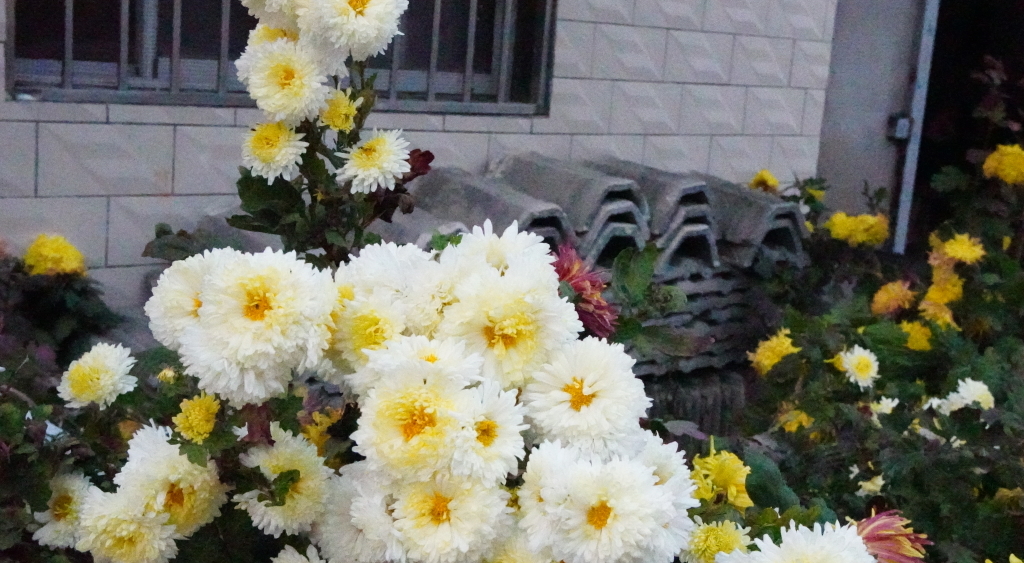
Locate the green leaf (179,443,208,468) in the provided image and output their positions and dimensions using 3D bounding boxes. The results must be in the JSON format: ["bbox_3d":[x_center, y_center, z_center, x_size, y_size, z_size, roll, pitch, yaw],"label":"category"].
[{"bbox_3d":[-0.248,0.136,1.090,0.024,0.024,0.009,2,-32,-12],"label":"green leaf"}]

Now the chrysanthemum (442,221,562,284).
[{"bbox_3d":[-0.010,-0.012,1.130,0.096,0.079,0.053,4,-30,-1],"label":"chrysanthemum"}]

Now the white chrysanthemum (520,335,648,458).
[{"bbox_3d":[0.056,0.087,1.050,0.096,0.092,0.060,7,-8,11],"label":"white chrysanthemum"}]

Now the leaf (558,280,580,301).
[{"bbox_3d":[0.045,0.008,1.100,0.020,0.024,0.008,7,-16,10],"label":"leaf"}]

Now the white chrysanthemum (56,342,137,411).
[{"bbox_3d":[-0.343,0.078,1.150,0.066,0.058,0.036,10,-5,25],"label":"white chrysanthemum"}]

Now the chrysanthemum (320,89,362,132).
[{"bbox_3d":[-0.146,-0.146,1.190,0.036,0.037,0.028,3,-15,-5],"label":"chrysanthemum"}]

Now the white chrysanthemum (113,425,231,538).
[{"bbox_3d":[-0.257,0.151,1.050,0.084,0.082,0.052,3,-7,-7],"label":"white chrysanthemum"}]

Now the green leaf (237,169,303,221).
[{"bbox_3d":[-0.204,-0.074,1.180,0.058,0.044,0.029,7,-16,14],"label":"green leaf"}]

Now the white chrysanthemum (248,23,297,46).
[{"bbox_3d":[-0.201,-0.209,1.200,0.055,0.050,0.033,7,-25,13],"label":"white chrysanthemum"}]

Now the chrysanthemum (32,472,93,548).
[{"bbox_3d":[-0.360,0.184,1.120,0.060,0.062,0.040,8,-6,19],"label":"chrysanthemum"}]

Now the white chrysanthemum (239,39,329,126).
[{"bbox_3d":[-0.189,-0.165,1.150,0.080,0.074,0.050,2,1,-10],"label":"white chrysanthemum"}]

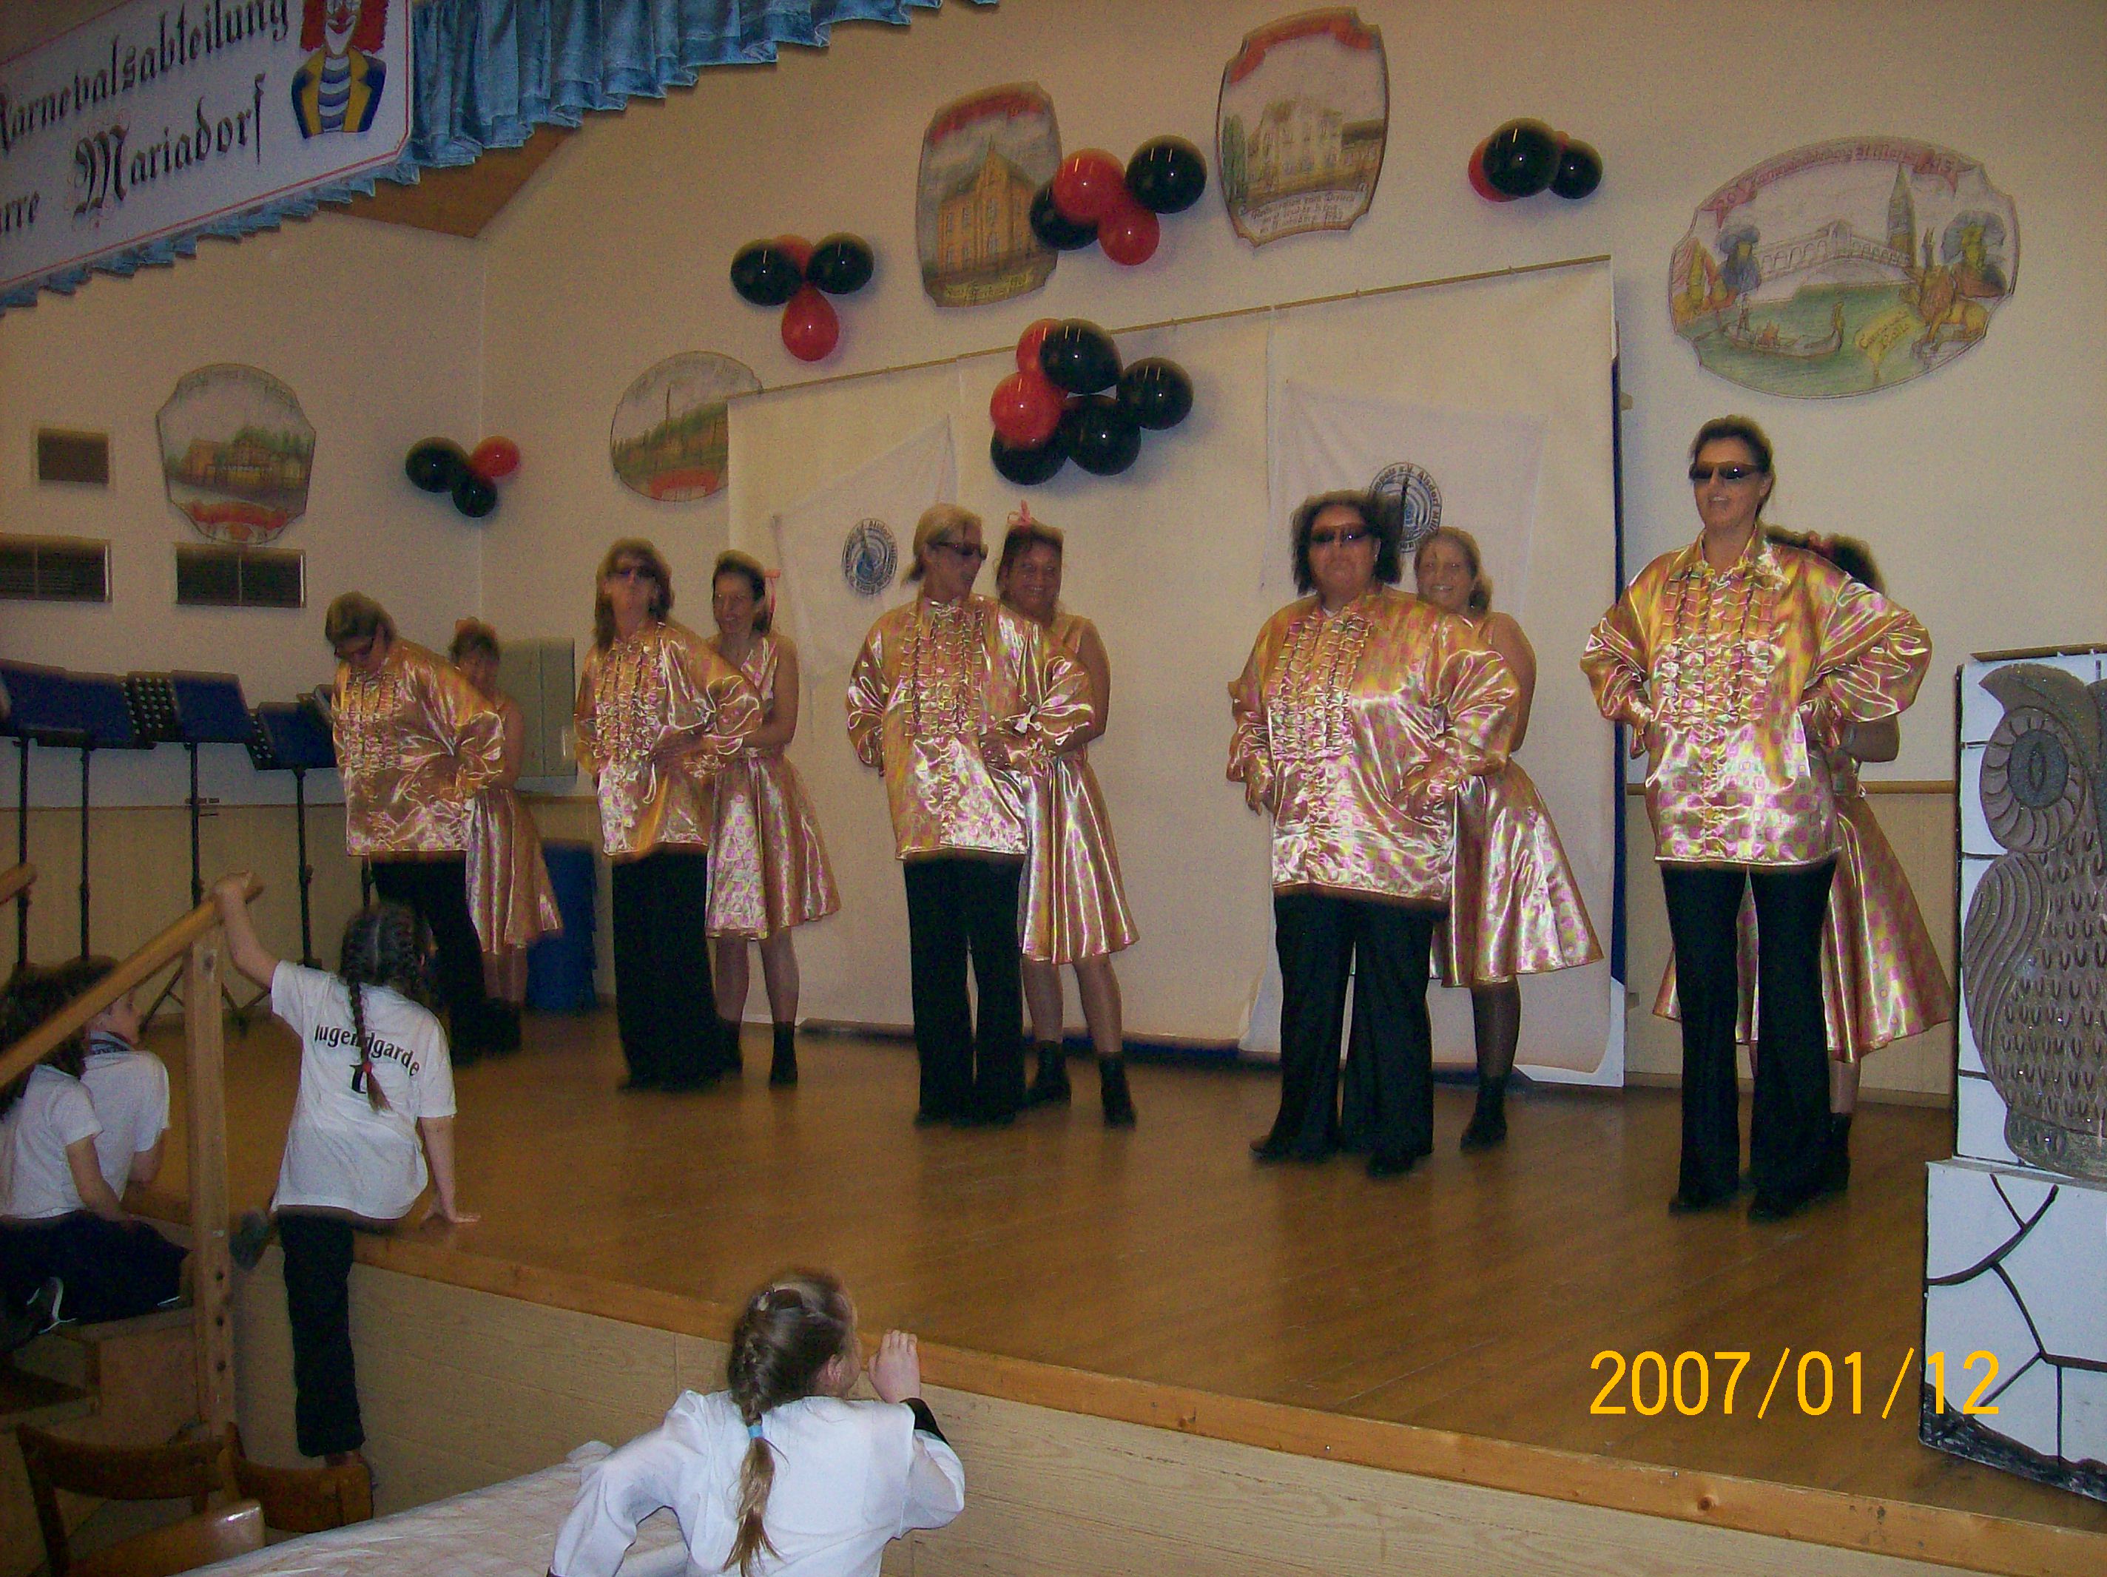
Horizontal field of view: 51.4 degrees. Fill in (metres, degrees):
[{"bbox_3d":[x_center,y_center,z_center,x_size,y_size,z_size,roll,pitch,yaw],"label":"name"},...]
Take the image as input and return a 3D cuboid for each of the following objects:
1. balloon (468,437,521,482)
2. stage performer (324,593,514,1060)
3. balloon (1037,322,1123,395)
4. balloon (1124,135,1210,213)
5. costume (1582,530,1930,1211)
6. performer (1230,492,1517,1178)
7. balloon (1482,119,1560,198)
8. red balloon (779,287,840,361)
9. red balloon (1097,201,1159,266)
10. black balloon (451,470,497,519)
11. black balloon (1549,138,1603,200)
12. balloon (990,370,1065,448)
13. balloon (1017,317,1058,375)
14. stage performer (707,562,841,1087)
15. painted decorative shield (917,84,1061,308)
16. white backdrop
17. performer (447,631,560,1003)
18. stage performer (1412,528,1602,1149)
[{"bbox_3d":[-2.494,-1.481,9.800,0.235,0.195,0.210,0,0,0],"label":"balloon"},{"bbox_3d":[-2.289,0.136,7.898,0.640,1.679,0.480,-1,-1,25],"label":"stage performer"},{"bbox_3d":[0.089,-1.499,7.623,0.281,0.264,0.264,0,-1,0],"label":"balloon"},{"bbox_3d":[0.392,-2.131,7.620,0.280,0.270,0.280,0,0,0],"label":"balloon"},{"bbox_3d":[1.533,0.166,4.778,0.740,1.457,0.420,-1,-1,30],"label":"costume"},{"bbox_3d":[0.790,0.090,5.469,0.630,1.655,0.450,0,-1,27],"label":"performer"},{"bbox_3d":[1.487,-2.003,6.964,0.246,0.251,0.246,-1,-1,30],"label":"balloon"},{"bbox_3d":[-0.963,-1.840,8.660,0.230,0.300,0.230,0,0,0],"label":"red balloon"},{"bbox_3d":[0.266,-1.954,7.700,0.230,0.235,0.250,0,0,0],"label":"red balloon"},{"bbox_3d":[-2.581,-1.311,9.770,0.210,0.215,0.220,0,0,0],"label":"black balloon"},{"bbox_3d":[1.603,-1.911,6.761,0.183,0.188,0.183,-1,-1,36],"label":"black balloon"},{"bbox_3d":[-0.101,-1.405,8.107,0.280,0.293,0.280,0,-1,0],"label":"balloon"},{"bbox_3d":[-0.015,-1.583,7.930,0.245,0.250,0.250,0,0,0],"label":"balloon"},{"bbox_3d":[-0.923,0.088,6.920,0.520,1.680,0.500,0,0,37],"label":"stage performer"},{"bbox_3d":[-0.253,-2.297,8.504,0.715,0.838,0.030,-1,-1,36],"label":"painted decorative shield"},{"bbox_3d":[0.207,-0.348,7.851,3.754,2.540,0.080,-1,-1,36],"label":"white backdrop"},{"bbox_3d":[-2.092,0.172,8.248,0.550,1.615,0.480,-1,-1,28],"label":"performer"},{"bbox_3d":[1.104,0.116,5.660,0.580,1.600,0.560,0,0,37],"label":"stage performer"}]

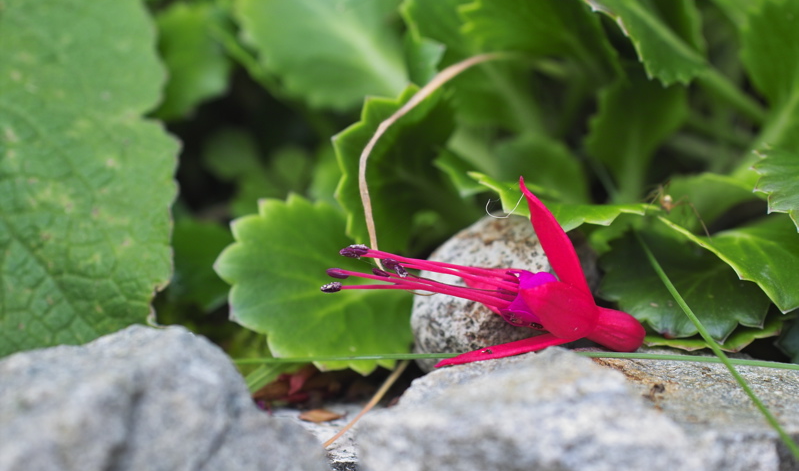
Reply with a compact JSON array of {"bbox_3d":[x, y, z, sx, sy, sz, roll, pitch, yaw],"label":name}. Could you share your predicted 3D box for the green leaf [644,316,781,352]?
[{"bbox_3d":[0.064,0.019,0.388,0.031,0.008,0.025,-3,22,-8],"label":"green leaf"}]

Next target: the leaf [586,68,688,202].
[{"bbox_3d":[0.054,-0.023,0.430,0.024,0.031,0.011,0,-6,0],"label":"leaf"}]

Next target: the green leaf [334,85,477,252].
[{"bbox_3d":[0.001,-0.014,0.390,0.028,0.034,0.015,0,0,21],"label":"green leaf"}]

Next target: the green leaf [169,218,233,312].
[{"bbox_3d":[-0.044,0.007,0.415,0.020,0.022,0.011,1,-6,-6],"label":"green leaf"}]

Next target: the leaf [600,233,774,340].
[{"bbox_3d":[0.059,0.010,0.385,0.036,0.011,0.029,-4,41,-4],"label":"leaf"}]

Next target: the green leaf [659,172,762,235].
[{"bbox_3d":[0.067,-0.007,0.405,0.023,0.010,0.019,0,24,0],"label":"green leaf"}]

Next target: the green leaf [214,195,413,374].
[{"bbox_3d":[-0.017,0.010,0.378,0.041,0.036,0.011,0,-15,0],"label":"green leaf"}]

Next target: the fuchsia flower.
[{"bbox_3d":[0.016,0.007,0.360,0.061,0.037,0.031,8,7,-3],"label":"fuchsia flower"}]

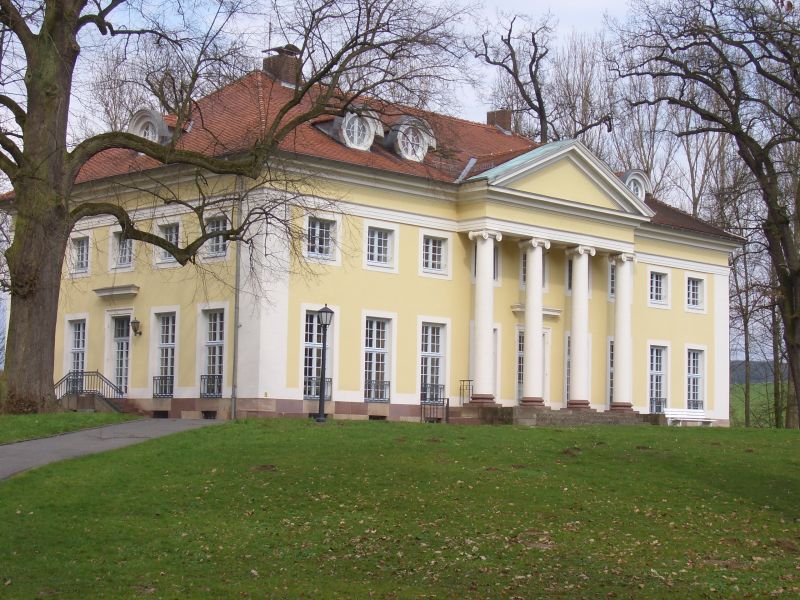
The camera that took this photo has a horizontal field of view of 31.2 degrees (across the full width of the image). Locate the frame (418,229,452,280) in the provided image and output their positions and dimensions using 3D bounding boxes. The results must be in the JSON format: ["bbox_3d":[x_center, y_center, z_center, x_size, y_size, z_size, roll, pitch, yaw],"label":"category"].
[{"bbox_3d":[1.374,-1.766,56.413,1.840,1.882,0.220,7,-7,-43],"label":"frame"}]

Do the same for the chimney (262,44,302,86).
[{"bbox_3d":[-5.077,-10.140,62.392,1.225,2.000,1.225,7,-8,-44],"label":"chimney"}]

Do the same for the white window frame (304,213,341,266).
[{"bbox_3d":[-2.847,-2.248,52.450,1.840,1.882,0.220,7,-7,-43],"label":"white window frame"}]

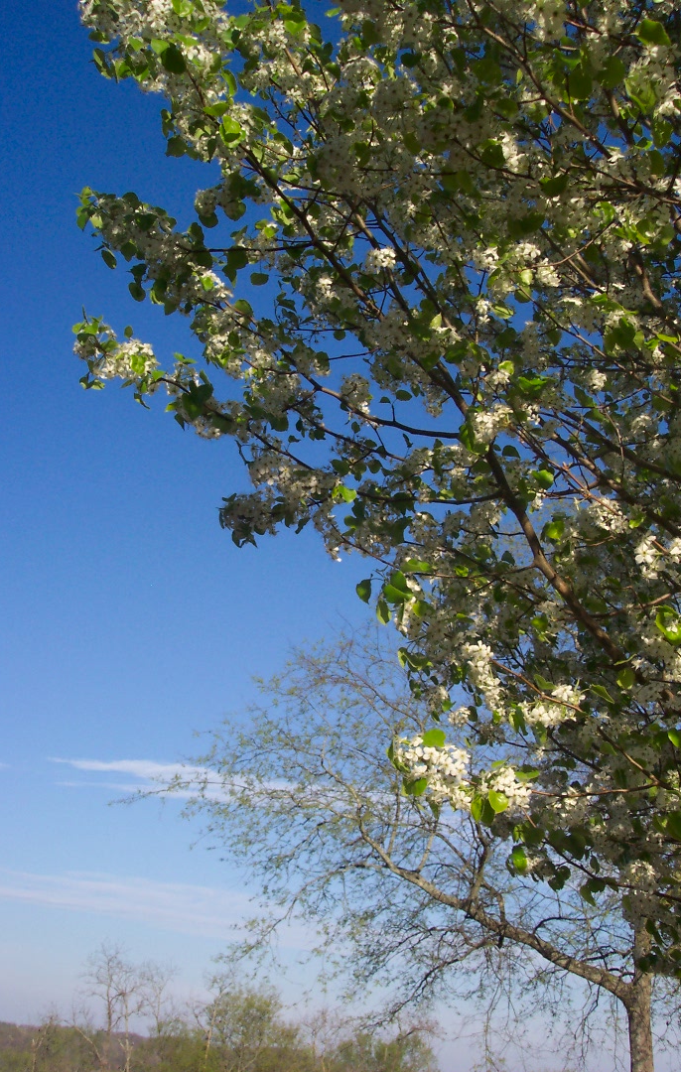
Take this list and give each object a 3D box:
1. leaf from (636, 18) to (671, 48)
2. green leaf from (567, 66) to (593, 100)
[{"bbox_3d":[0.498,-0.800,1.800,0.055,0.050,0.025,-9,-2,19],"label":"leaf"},{"bbox_3d":[0.371,-0.701,1.750,0.039,0.051,0.022,-3,-26,13],"label":"green leaf"}]

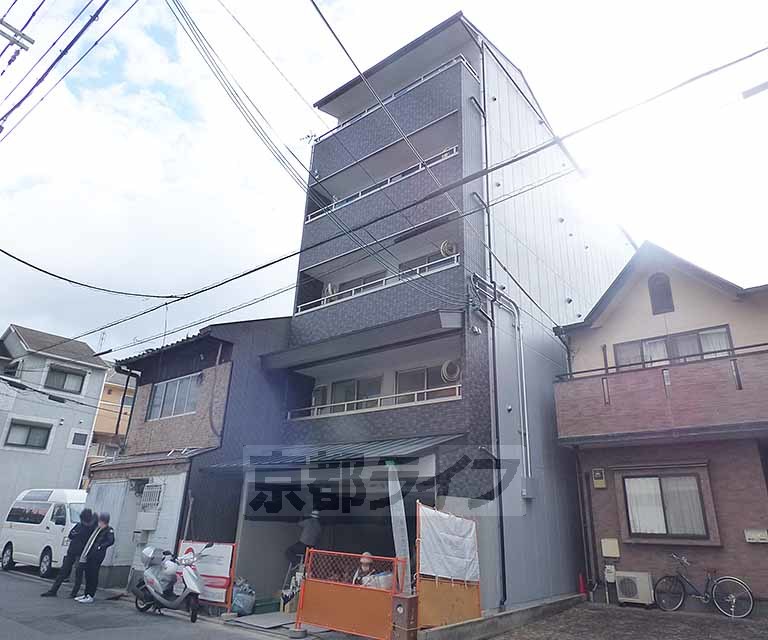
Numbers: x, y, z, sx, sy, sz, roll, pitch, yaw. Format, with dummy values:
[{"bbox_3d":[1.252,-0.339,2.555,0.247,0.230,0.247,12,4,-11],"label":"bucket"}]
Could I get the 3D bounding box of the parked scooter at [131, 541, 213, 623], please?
[{"bbox_3d":[-3.591,4.392,7.864,1.680,1.100,0.650,-10,-23,27],"label":"parked scooter"}]

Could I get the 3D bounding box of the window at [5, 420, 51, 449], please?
[{"bbox_3d":[-15.640,5.079,20.395,0.140,1.062,1.574,-13,-25,34],"label":"window"}]

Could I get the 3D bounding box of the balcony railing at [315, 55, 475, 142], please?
[{"bbox_3d":[0.222,-6.155,14.068,5.247,0.330,1.172,-13,-25,34],"label":"balcony railing"}]

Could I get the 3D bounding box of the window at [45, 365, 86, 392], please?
[{"bbox_3d":[-15.070,2.913,21.934,0.140,0.982,1.553,-13,-25,34],"label":"window"}]

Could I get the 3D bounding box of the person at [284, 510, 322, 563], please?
[{"bbox_3d":[-1.800,5.110,10.200,0.620,1.700,0.520,-5,-24,18],"label":"person"}]

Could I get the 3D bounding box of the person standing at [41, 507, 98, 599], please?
[{"bbox_3d":[-6.489,4.813,9.615,0.550,1.660,0.650,-5,-21,18],"label":"person standing"}]

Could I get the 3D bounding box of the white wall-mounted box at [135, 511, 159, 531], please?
[{"bbox_3d":[-5.321,4.536,10.393,0.550,0.380,0.170,-12,-27,31],"label":"white wall-mounted box"}]

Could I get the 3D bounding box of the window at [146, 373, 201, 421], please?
[{"bbox_3d":[-5.550,2.049,12.202,2.335,1.028,0.140,-13,-25,34],"label":"window"}]

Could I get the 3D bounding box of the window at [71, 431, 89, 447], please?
[{"bbox_3d":[-14.422,5.687,21.946,0.120,0.552,0.637,-13,-25,34],"label":"window"}]

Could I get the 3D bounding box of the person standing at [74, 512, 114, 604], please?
[{"bbox_3d":[-5.766,4.721,9.270,0.520,1.630,0.450,-10,-23,29],"label":"person standing"}]

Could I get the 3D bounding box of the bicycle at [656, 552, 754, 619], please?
[{"bbox_3d":[6.154,5.178,9.056,1.700,1.020,0.550,-9,-23,26],"label":"bicycle"}]

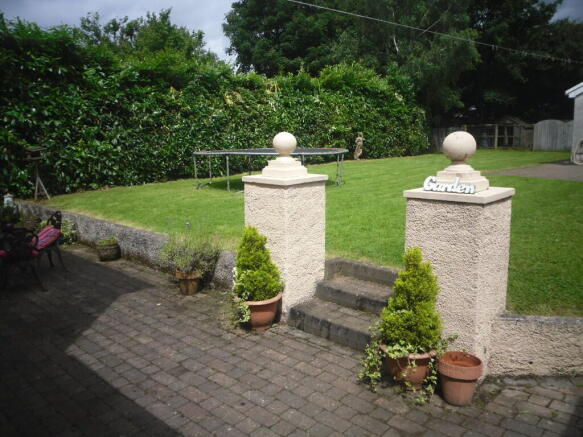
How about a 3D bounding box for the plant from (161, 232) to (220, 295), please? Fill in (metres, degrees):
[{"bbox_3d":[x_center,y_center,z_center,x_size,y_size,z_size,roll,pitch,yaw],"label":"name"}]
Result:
[{"bbox_3d":[-1.052,0.464,4.843,0.597,0.624,0.543,-3,11,-13],"label":"plant"}]

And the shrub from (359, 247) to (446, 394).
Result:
[{"bbox_3d":[0.713,0.635,2.981,0.516,0.912,0.451,2,11,14],"label":"shrub"}]

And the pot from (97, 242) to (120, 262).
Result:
[{"bbox_3d":[-2.397,0.431,6.226,0.326,0.228,0.315,-5,11,-21],"label":"pot"}]

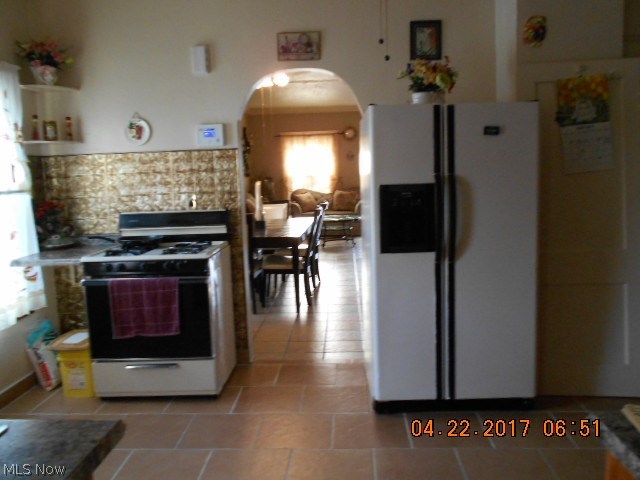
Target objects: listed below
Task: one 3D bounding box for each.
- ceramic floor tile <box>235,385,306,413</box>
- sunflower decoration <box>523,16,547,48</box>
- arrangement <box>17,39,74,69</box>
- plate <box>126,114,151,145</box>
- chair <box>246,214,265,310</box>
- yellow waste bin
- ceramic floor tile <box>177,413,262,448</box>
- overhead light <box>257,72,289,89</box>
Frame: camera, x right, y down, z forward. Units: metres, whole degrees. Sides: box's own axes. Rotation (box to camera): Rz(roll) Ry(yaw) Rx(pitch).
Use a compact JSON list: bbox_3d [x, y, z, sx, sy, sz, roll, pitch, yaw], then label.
[{"bbox_3d":[-0.315,1.000,3.243,0.401,0.012,0.401,-1,7,3],"label":"ceramic floor tile"},{"bbox_3d":[1.201,-1.163,2.882,0.134,0.170,0.040,-1,7,2],"label":"sunflower decoration"},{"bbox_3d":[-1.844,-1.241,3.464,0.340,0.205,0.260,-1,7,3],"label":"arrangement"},{"bbox_3d":[-1.292,-0.787,3.698,0.180,0.215,0.024,-1,7,3],"label":"plate"},{"bbox_3d":[-0.833,0.227,5.360,0.465,1.020,0.555,-1,7,2],"label":"chair"},{"bbox_3d":[-1.560,0.819,3.437,0.283,0.364,0.333,-1,7,2],"label":"yellow waste bin"},{"bbox_3d":[-0.535,1.052,2.849,0.401,0.012,0.401,-1,7,3],"label":"ceramic floor tile"},{"bbox_3d":[-0.511,-1.697,5.510,0.364,0.182,0.364,-1,7,2],"label":"overhead light"}]

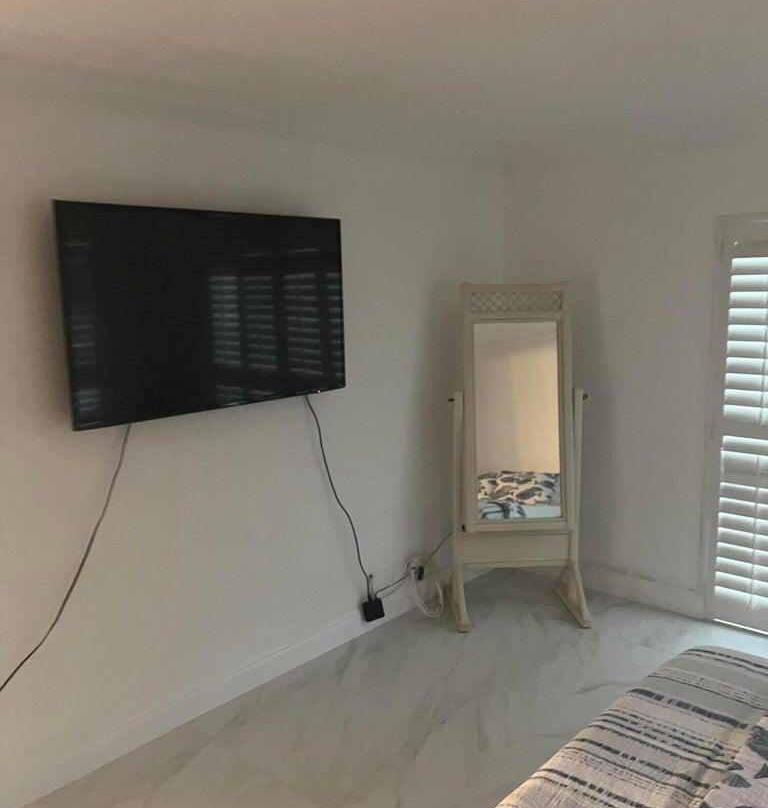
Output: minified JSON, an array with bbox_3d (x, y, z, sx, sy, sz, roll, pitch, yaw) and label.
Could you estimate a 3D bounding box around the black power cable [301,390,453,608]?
[{"bbox_3d":[0.024,0.422,3.800,0.060,1.075,1.042,6,12,42],"label":"black power cable"}]

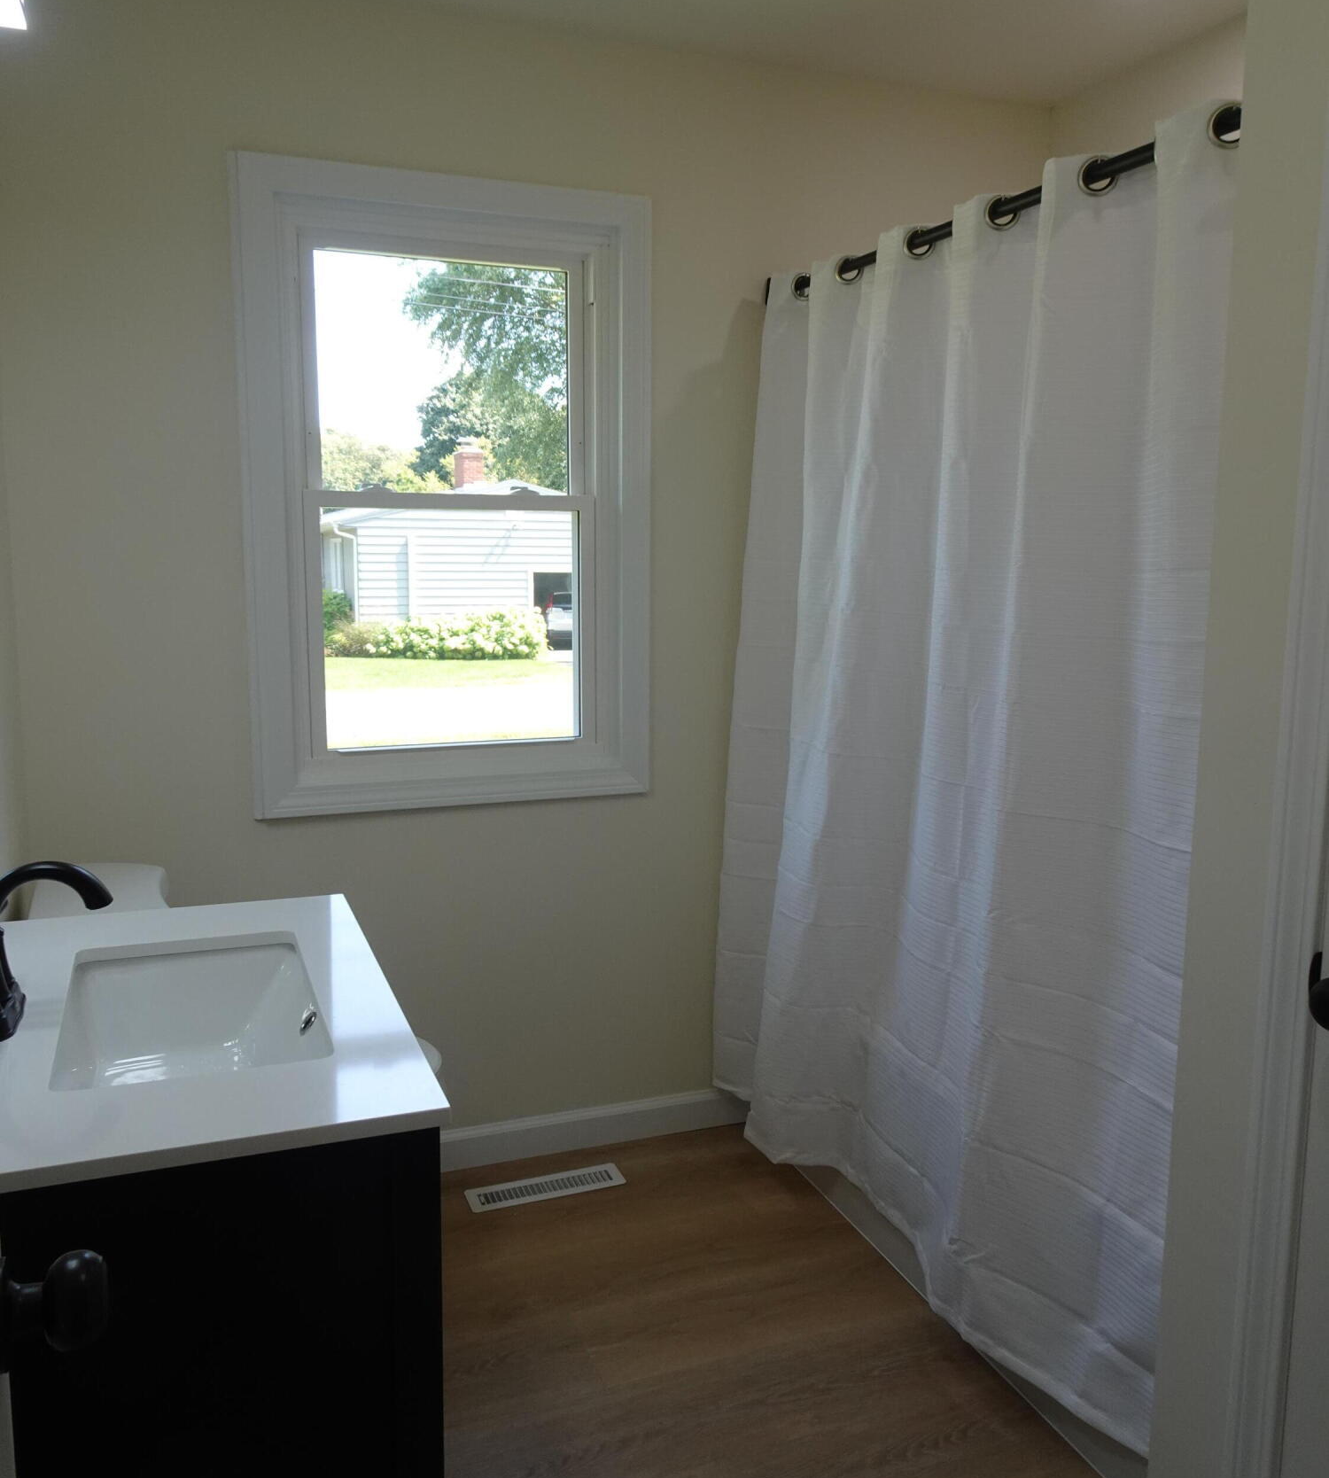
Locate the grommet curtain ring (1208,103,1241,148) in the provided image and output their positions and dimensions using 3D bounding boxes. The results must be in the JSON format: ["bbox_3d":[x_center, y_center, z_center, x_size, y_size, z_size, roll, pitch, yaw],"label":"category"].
[{"bbox_3d":[0.699,-0.756,1.514,0.058,0.058,0.012,2,8,14],"label":"grommet curtain ring"}]

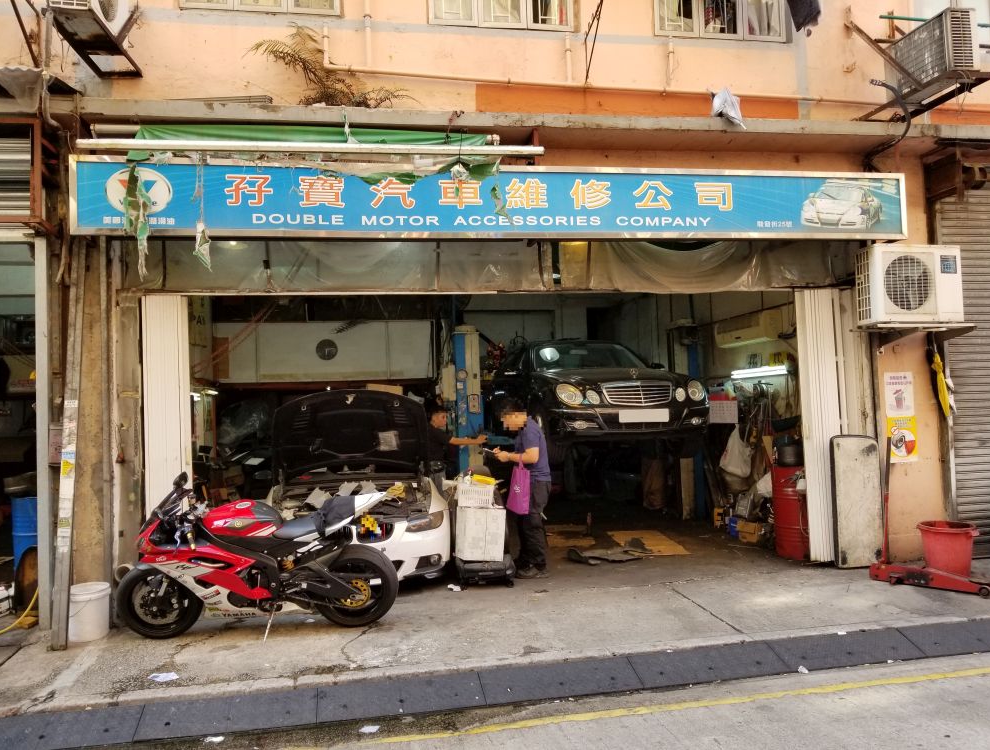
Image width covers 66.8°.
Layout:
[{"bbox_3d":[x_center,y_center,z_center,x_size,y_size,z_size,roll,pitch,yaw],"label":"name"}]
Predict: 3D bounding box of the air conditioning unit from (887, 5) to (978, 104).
[{"bbox_3d":[3.911,-2.844,6.801,0.280,0.535,0.780,-2,-3,-10],"label":"air conditioning unit"}]

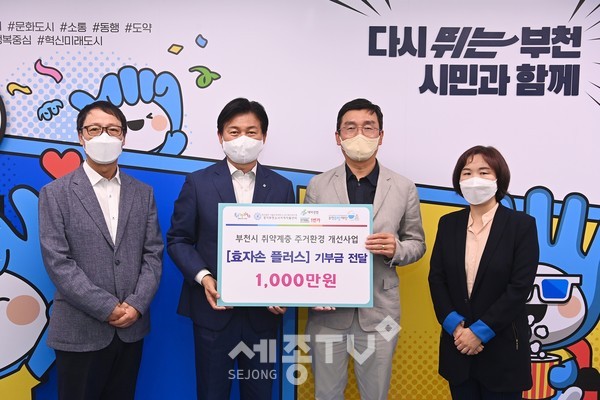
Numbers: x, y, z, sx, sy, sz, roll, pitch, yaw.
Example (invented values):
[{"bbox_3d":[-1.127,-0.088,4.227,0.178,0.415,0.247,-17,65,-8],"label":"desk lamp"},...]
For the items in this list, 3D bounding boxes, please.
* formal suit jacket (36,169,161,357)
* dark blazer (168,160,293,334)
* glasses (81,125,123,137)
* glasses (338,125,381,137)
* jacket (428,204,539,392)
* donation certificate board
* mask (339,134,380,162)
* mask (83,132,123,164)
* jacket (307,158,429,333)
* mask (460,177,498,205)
[{"bbox_3d":[-0.773,0.222,2.190,0.465,0.705,0.290,-3,5,-31],"label":"formal suit jacket"},{"bbox_3d":[-0.274,0.174,2.270,0.490,0.680,0.320,-1,4,-13],"label":"dark blazer"},{"bbox_3d":[-0.739,-0.259,2.130,0.146,0.045,0.135,-2,5,-23],"label":"glasses"},{"bbox_3d":[0.232,-0.267,2.190,0.148,0.045,0.135,0,4,4],"label":"glasses"},{"bbox_3d":[0.714,0.374,2.210,0.410,0.715,0.280,3,5,31],"label":"jacket"},{"bbox_3d":[-0.016,0.208,2.120,0.582,0.385,0.010,0,-1,-1],"label":"donation certificate board"},{"bbox_3d":[0.232,-0.199,2.170,0.147,0.112,0.090,0,4,4],"label":"mask"},{"bbox_3d":[-0.730,-0.189,2.100,0.146,0.112,0.090,-2,5,-23],"label":"mask"},{"bbox_3d":[0.259,0.183,2.260,0.490,0.680,0.320,0,2,3],"label":"jacket"},{"bbox_3d":[0.673,-0.036,2.130,0.138,0.106,0.088,2,5,22],"label":"mask"}]

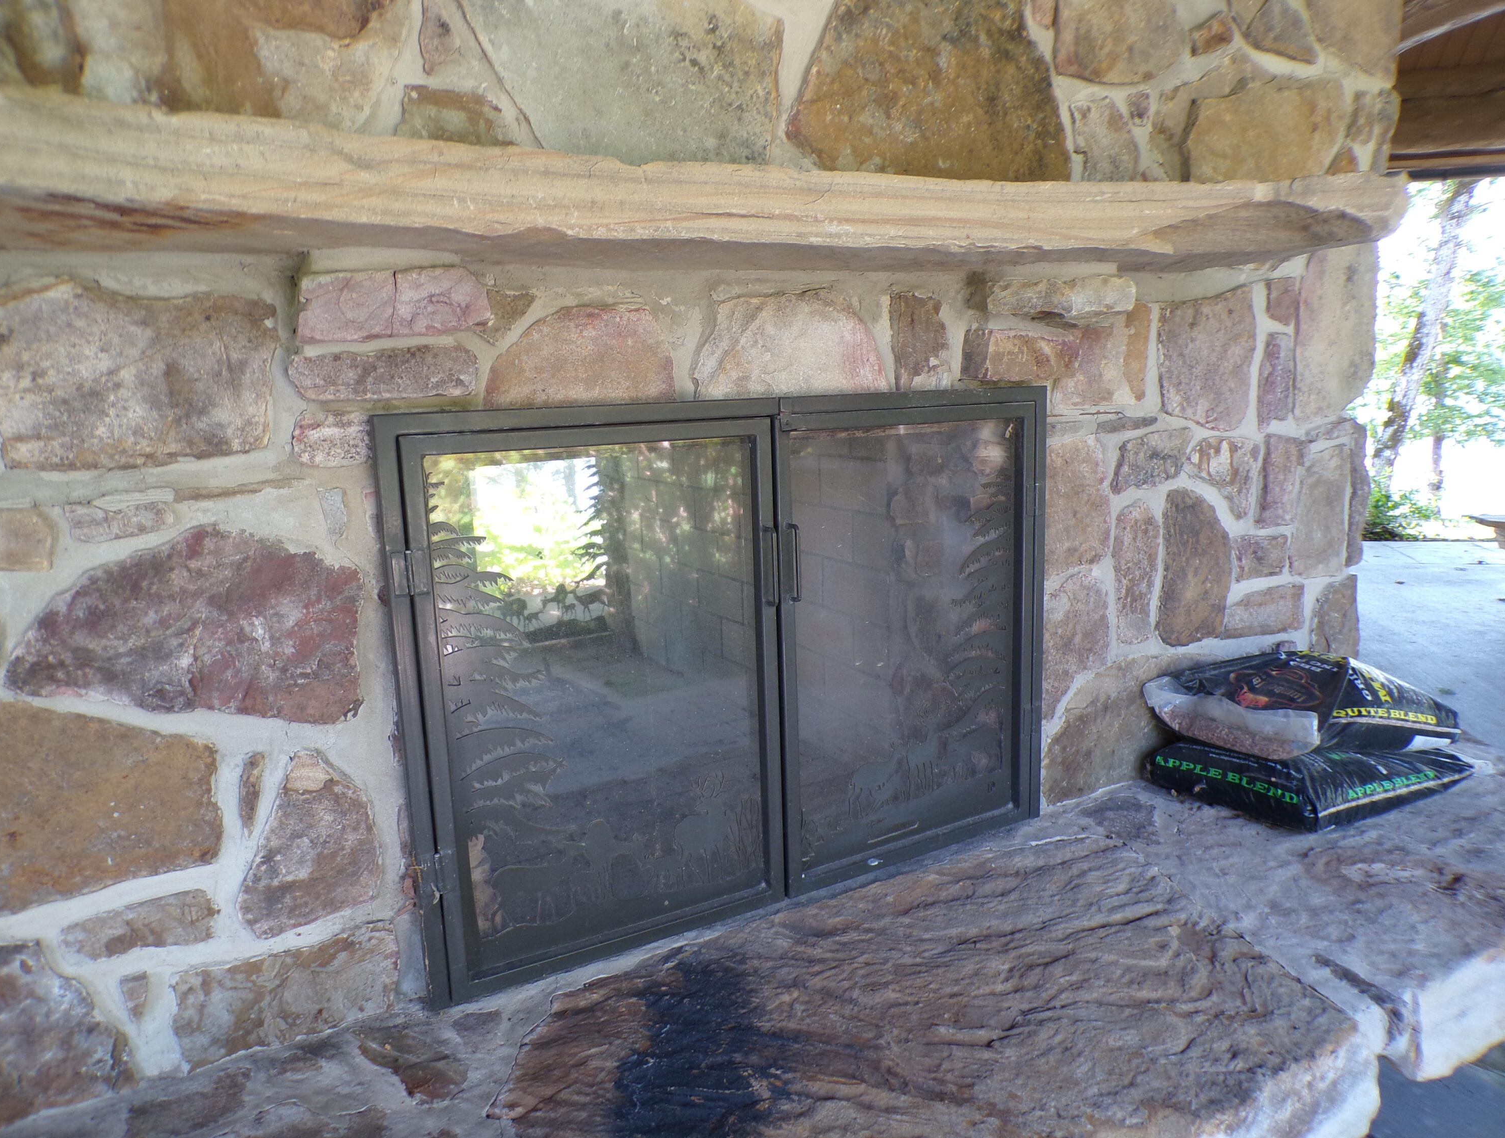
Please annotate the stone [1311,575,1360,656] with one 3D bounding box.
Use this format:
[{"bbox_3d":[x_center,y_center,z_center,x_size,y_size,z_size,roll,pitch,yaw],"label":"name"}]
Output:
[{"bbox_3d":[1.216,0.112,2.289,0.184,0.203,0.110,-8,13,-29],"label":"stone"}]

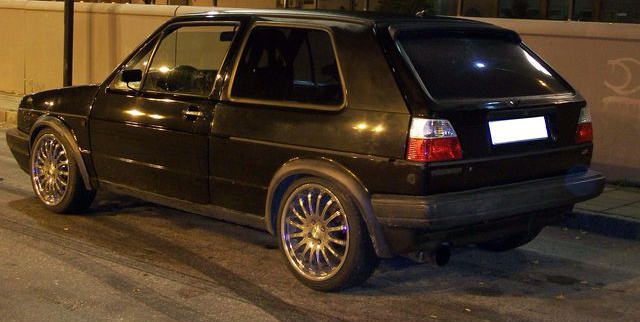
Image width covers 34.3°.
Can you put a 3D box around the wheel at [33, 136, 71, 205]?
[{"bbox_3d":[-1.735,0.053,6.948,0.475,0.475,0.190,9,11,44],"label":"wheel"}]

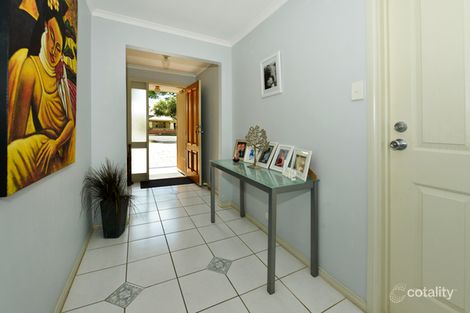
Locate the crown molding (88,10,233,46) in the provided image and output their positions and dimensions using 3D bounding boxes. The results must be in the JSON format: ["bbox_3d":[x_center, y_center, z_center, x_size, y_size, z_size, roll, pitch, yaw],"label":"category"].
[{"bbox_3d":[-0.762,-1.586,2.317,1.669,0.085,0.080,-1,5,-27],"label":"crown molding"}]

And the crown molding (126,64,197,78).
[{"bbox_3d":[-1.567,-1.867,4.021,1.463,0.085,0.080,-1,5,-27],"label":"crown molding"}]

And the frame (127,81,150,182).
[{"bbox_3d":[-2.023,-0.521,3.866,0.381,2.091,0.070,-1,5,-27],"label":"frame"}]

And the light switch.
[{"bbox_3d":[0.793,-0.432,1.194,0.014,0.115,0.076,-1,5,-27],"label":"light switch"}]

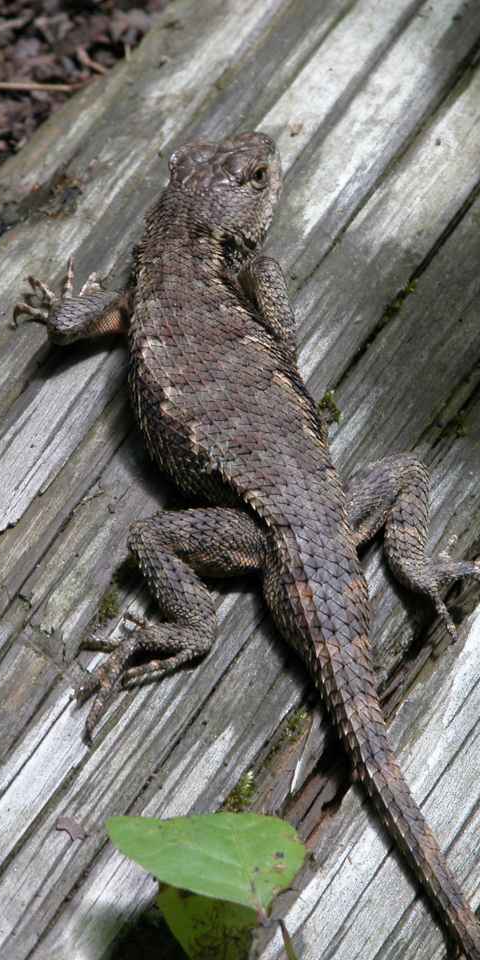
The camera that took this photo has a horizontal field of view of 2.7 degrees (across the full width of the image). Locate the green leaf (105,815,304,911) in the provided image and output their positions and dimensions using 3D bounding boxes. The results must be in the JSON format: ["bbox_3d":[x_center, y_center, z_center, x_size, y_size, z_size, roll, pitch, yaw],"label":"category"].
[{"bbox_3d":[-0.004,0.043,1.165,0.022,0.004,0.013,12,43,13],"label":"green leaf"}]

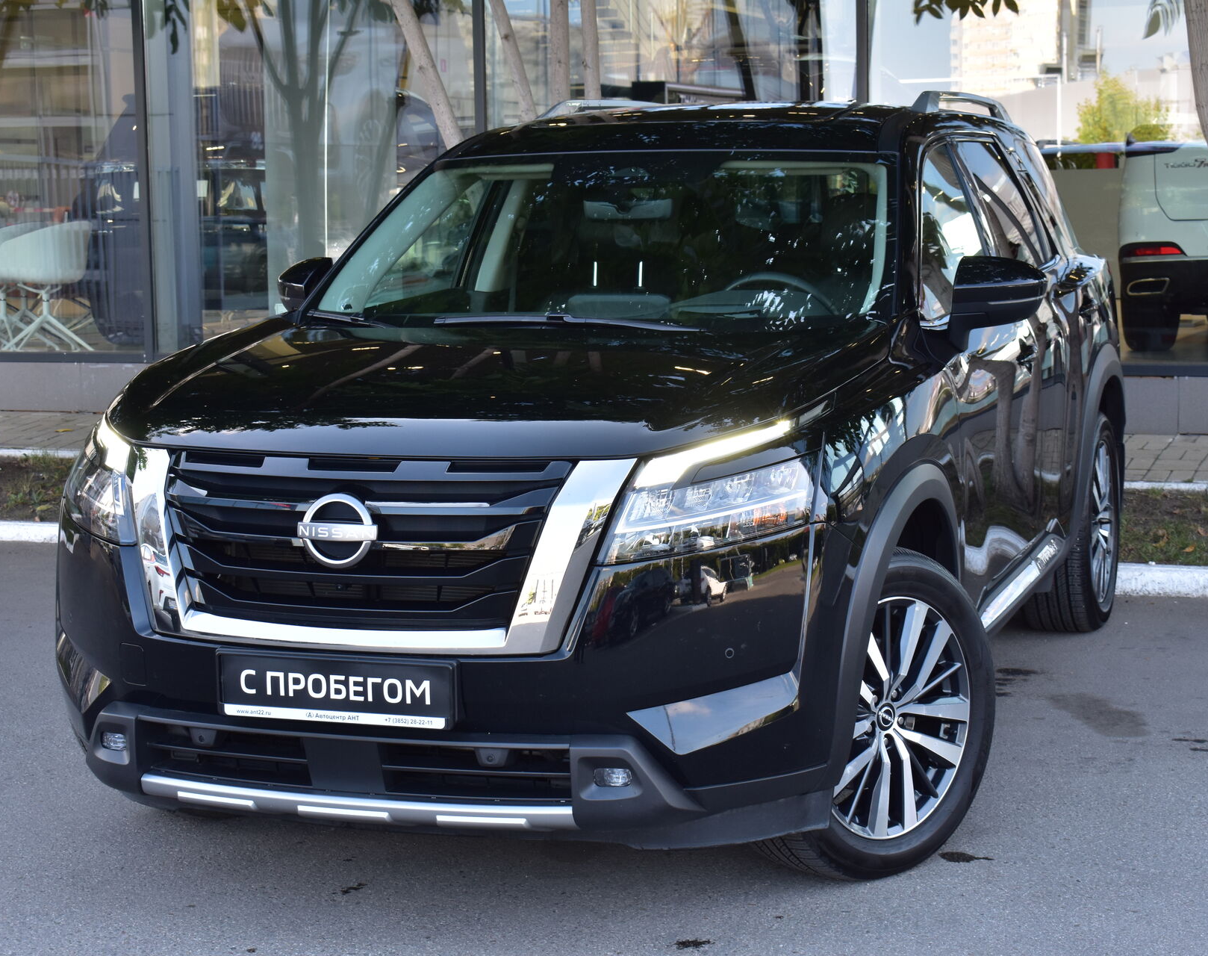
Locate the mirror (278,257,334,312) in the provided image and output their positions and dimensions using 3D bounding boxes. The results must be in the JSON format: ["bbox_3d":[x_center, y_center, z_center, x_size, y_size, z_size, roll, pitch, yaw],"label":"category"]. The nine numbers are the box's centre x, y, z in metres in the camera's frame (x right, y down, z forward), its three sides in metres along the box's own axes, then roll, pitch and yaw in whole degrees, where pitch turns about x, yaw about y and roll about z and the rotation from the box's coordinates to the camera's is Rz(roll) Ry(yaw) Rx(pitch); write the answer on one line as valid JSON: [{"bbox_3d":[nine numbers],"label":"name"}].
[{"bbox_3d":[-0.855,-0.514,6.689,0.250,0.200,0.200,2,8,20],"label":"mirror"}]

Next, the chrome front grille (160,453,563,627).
[{"bbox_3d":[-0.511,0.142,4.837,0.970,0.390,0.190,2,8,20],"label":"chrome front grille"}]

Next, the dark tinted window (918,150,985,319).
[{"bbox_3d":[0.882,-0.655,6.286,0.060,0.470,0.950,-15,2,21],"label":"dark tinted window"}]

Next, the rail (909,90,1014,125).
[{"bbox_3d":[1.150,-1.173,7.609,0.070,0.100,1.660,2,8,20],"label":"rail"}]

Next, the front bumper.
[{"bbox_3d":[-0.449,0.419,5.025,1.930,0.680,0.540,2,8,20],"label":"front bumper"}]

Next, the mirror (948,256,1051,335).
[{"bbox_3d":[0.981,-0.465,6.018,0.250,0.200,0.200,2,8,20],"label":"mirror"}]

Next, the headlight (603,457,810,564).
[{"bbox_3d":[0.214,0.052,4.749,0.460,0.210,0.250,-1,8,2],"label":"headlight"}]

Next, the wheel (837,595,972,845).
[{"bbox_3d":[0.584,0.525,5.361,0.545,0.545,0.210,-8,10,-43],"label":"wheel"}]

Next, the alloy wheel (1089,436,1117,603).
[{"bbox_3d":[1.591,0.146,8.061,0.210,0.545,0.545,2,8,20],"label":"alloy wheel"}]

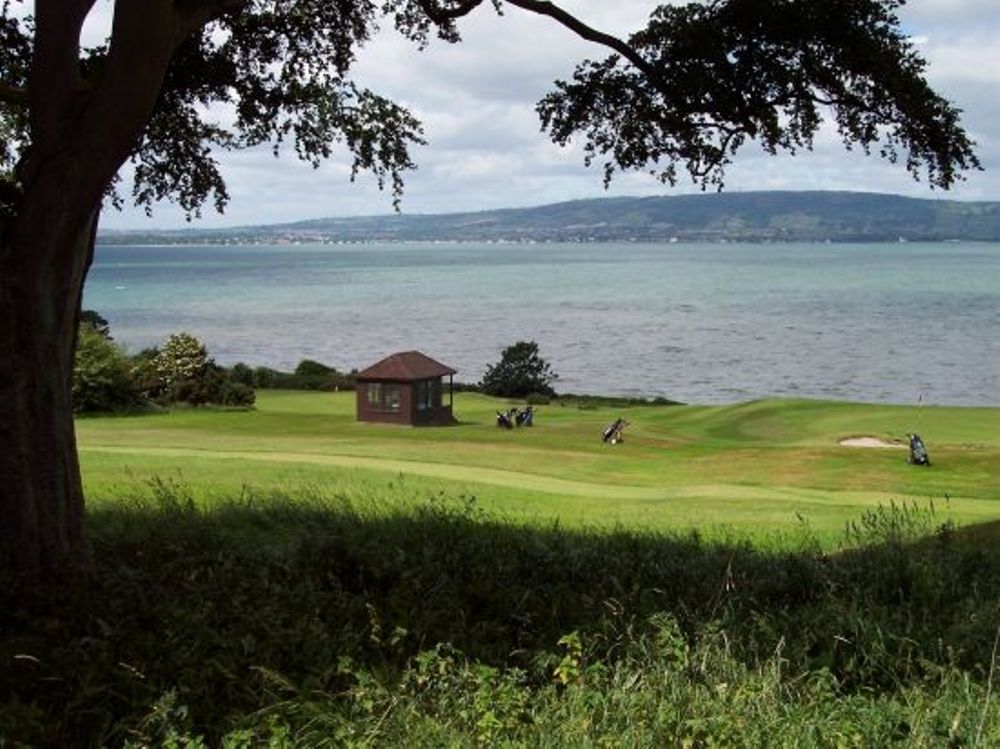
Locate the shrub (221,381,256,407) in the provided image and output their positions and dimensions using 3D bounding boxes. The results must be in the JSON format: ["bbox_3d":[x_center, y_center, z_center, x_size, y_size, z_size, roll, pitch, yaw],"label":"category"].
[{"bbox_3d":[-13.963,0.958,78.568,1.900,1.350,1.700,0,5,0],"label":"shrub"}]

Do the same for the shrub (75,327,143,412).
[{"bbox_3d":[-20.841,-0.482,77.008,4.600,4.500,4.000,0,5,0],"label":"shrub"}]

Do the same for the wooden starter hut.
[{"bbox_3d":[-4.521,0.551,72.089,3.280,3.330,4.260,3,6,27],"label":"wooden starter hut"}]

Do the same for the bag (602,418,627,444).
[{"bbox_3d":[4.961,2.422,63.749,0.900,1.100,0.550,2,5,18],"label":"bag"}]

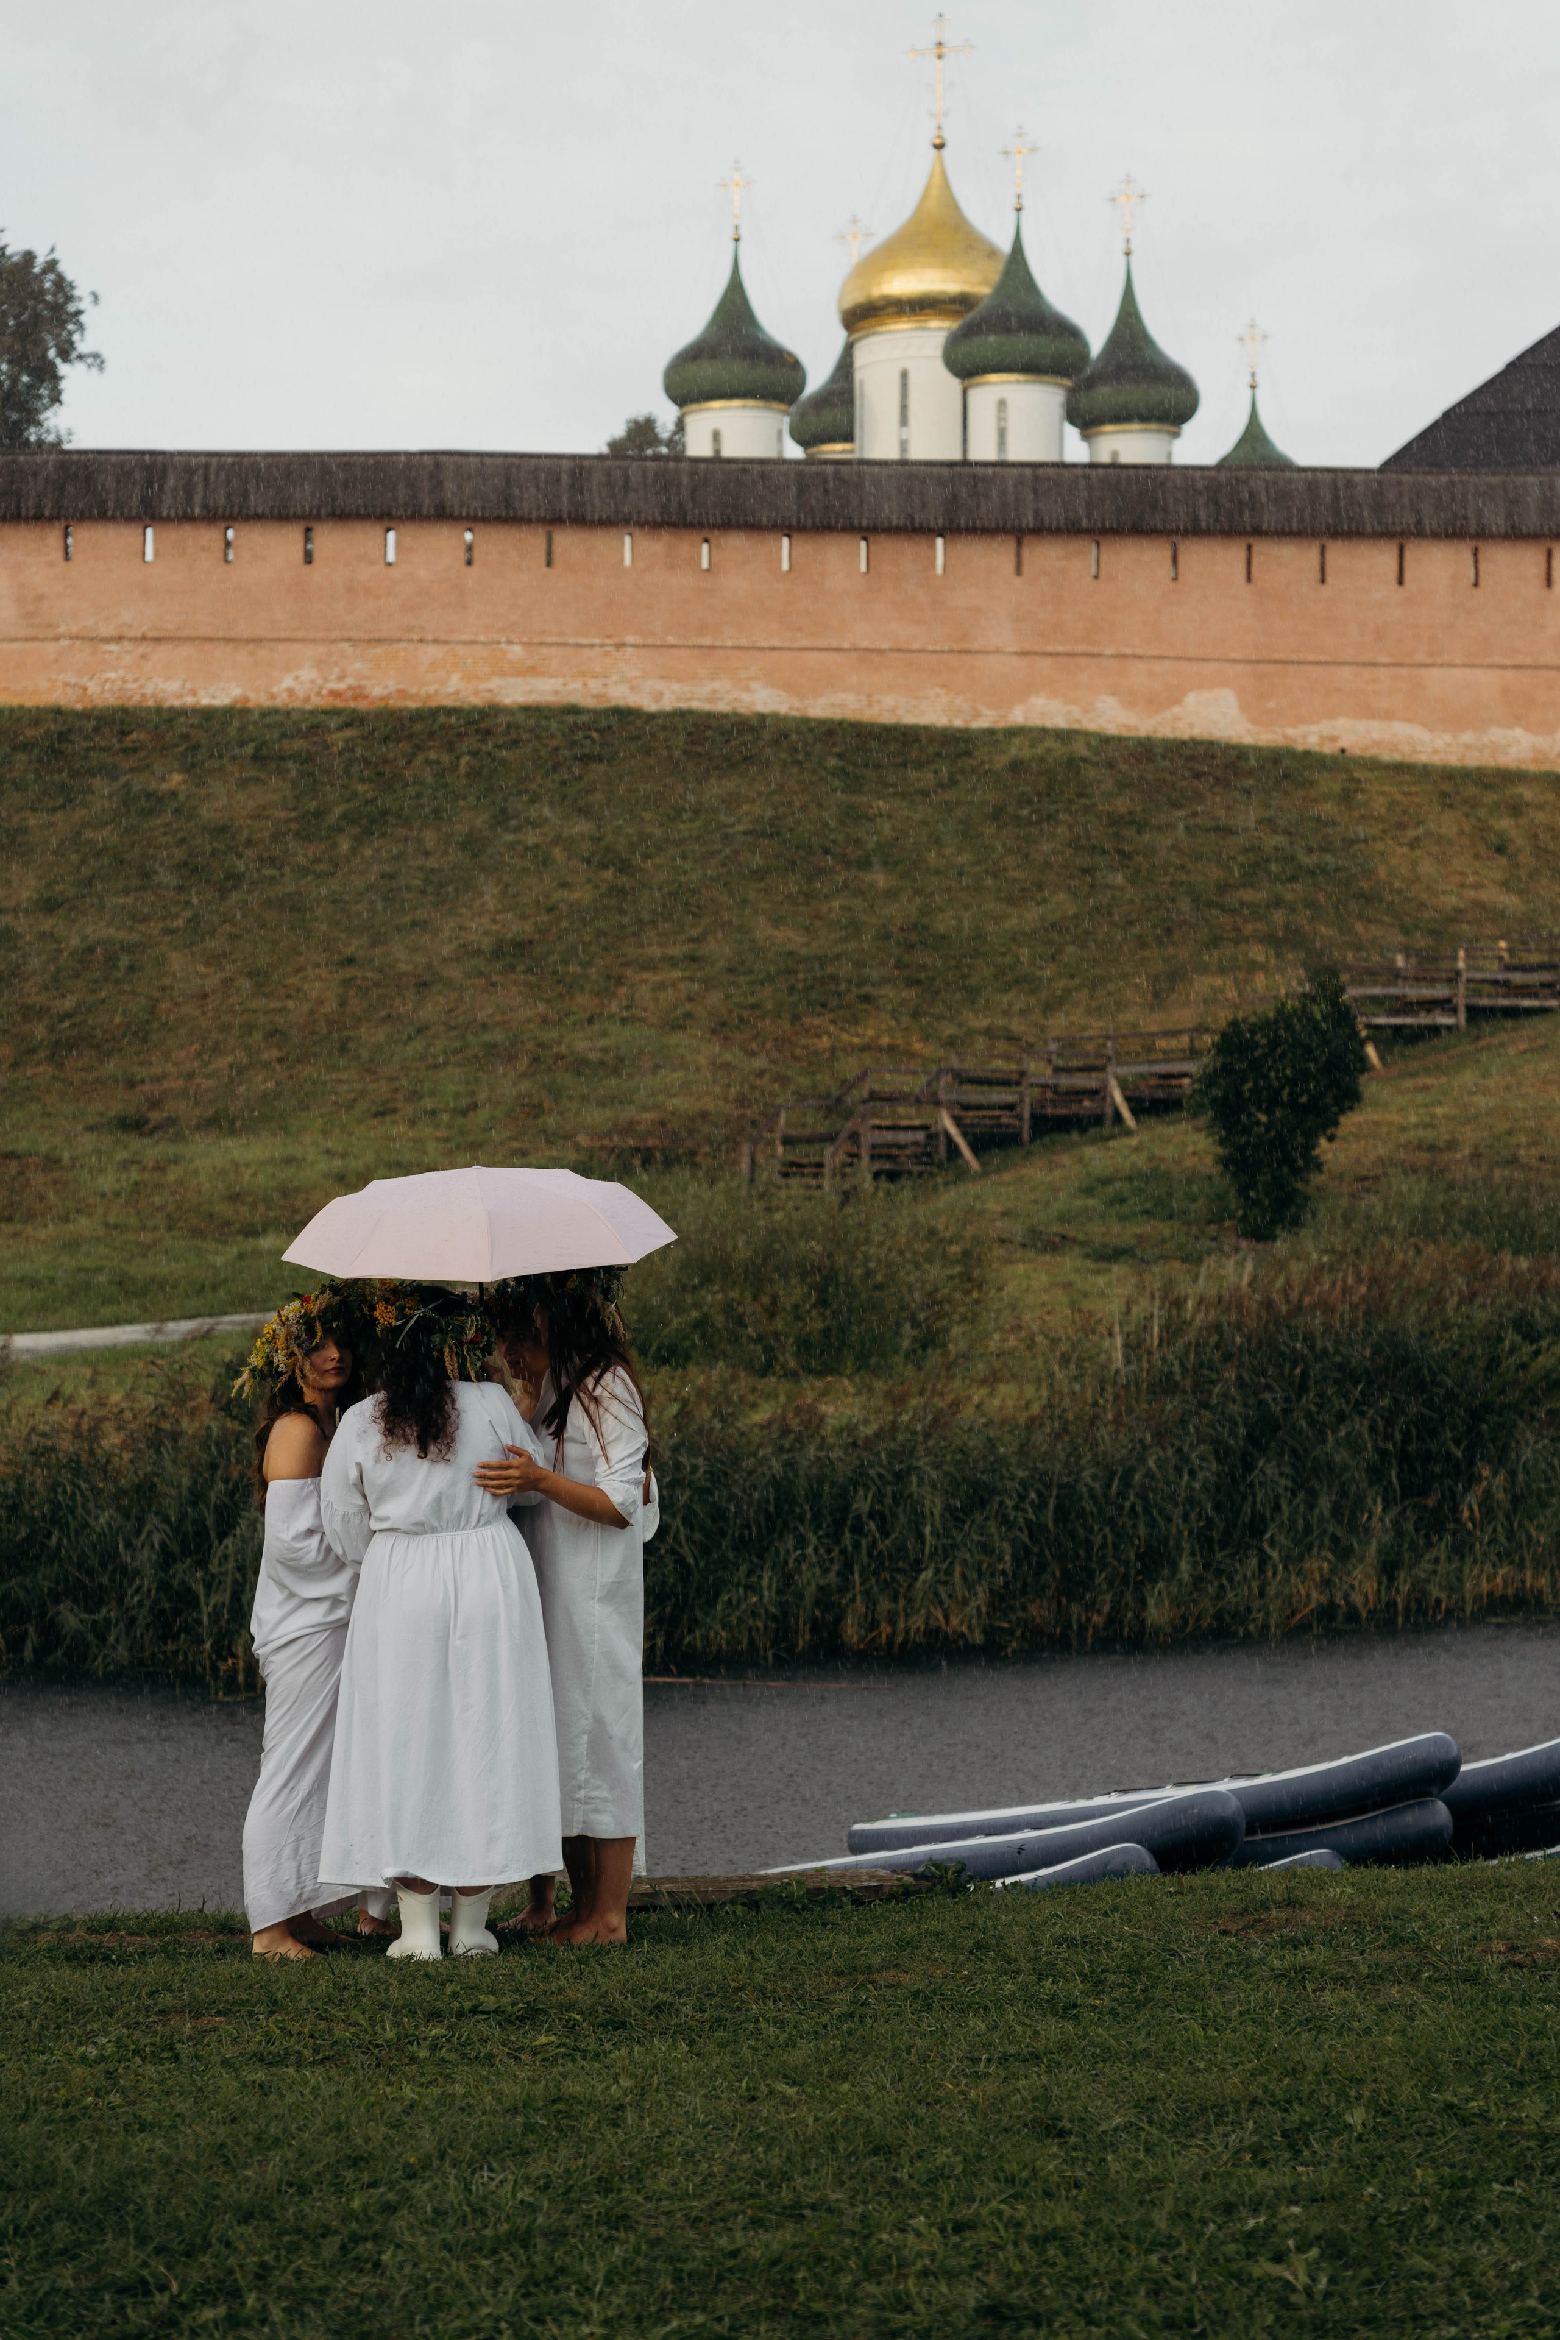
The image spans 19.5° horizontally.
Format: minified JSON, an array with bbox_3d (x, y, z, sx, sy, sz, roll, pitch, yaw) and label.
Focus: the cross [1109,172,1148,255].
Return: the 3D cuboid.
[{"bbox_3d":[14.059,-38.584,183.600,1.700,3.300,0.300,-1,-3,25],"label":"cross"}]

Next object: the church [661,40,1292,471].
[{"bbox_3d":[7.308,-28.388,180.000,24.000,33.000,27.000,-1,-3,25],"label":"church"}]

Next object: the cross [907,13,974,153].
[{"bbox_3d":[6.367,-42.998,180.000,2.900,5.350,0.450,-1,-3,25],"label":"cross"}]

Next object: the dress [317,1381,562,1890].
[{"bbox_3d":[-0.867,1.189,11.600,0.600,1.290,0.480,0,-2,3],"label":"dress"}]

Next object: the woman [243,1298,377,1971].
[{"bbox_3d":[-1.184,1.163,11.600,0.440,1.690,0.460,1,-3,-16],"label":"woman"}]

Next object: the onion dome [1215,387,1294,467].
[{"bbox_3d":[19.507,-29.342,187.000,4.500,5.600,4.500,-1,-3,25],"label":"onion dome"}]

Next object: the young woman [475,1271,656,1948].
[{"bbox_3d":[-0.562,1.145,11.850,0.470,1.730,0.480,-1,-3,18],"label":"young woman"}]

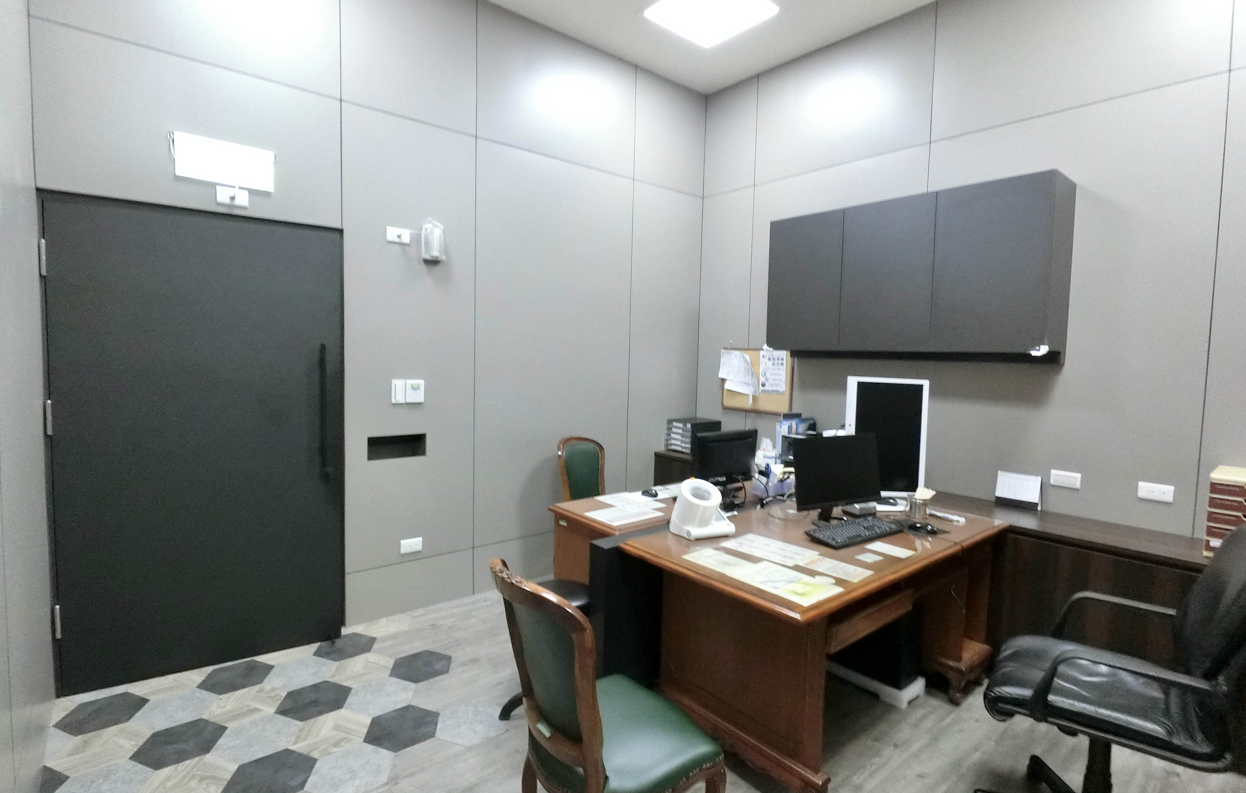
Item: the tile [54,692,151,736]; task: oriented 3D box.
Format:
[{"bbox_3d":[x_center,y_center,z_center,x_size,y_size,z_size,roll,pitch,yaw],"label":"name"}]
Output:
[{"bbox_3d":[-2.060,1.264,2.293,0.308,0.010,0.267,-2,5,-41],"label":"tile"}]

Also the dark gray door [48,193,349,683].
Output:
[{"bbox_3d":[-1.908,0.221,2.665,1.070,2.085,0.050,-1,4,-30],"label":"dark gray door"}]

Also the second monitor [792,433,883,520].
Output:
[{"bbox_3d":[0.904,0.355,2.479,0.475,0.386,0.180,-1,4,-25],"label":"second monitor"}]

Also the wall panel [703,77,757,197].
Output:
[{"bbox_3d":[0.823,-1.962,4.395,0.020,0.793,0.473,-2,4,-44],"label":"wall panel"}]

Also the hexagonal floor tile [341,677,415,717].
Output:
[{"bbox_3d":[-1.034,1.284,2.461,0.308,0.010,0.267,-2,5,-41],"label":"hexagonal floor tile"}]

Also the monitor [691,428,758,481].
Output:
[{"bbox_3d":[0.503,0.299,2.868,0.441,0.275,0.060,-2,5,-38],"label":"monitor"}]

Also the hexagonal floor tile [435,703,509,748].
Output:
[{"bbox_3d":[-0.605,1.325,2.333,0.304,0.010,0.264,-2,5,-40],"label":"hexagonal floor tile"}]

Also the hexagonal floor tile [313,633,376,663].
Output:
[{"bbox_3d":[-1.406,1.267,2.914,0.304,0.010,0.264,-2,5,-40],"label":"hexagonal floor tile"}]

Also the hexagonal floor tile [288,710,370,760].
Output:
[{"bbox_3d":[-1.121,1.301,2.218,0.298,0.012,0.258,-2,4,-40],"label":"hexagonal floor tile"}]

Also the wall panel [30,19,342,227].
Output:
[{"bbox_3d":[-1.893,-1.175,2.627,1.125,0.656,0.020,-2,4,-38],"label":"wall panel"}]

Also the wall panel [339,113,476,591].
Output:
[{"bbox_3d":[-1.169,-0.286,3.196,0.739,2.456,0.020,-2,5,-40],"label":"wall panel"}]

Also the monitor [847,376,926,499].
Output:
[{"bbox_3d":[1.262,0.223,2.821,0.439,0.624,0.180,0,3,-12],"label":"monitor"}]

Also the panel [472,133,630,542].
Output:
[{"bbox_3d":[-0.423,-0.312,3.821,1.216,2.456,0.020,-2,5,-40],"label":"panel"}]

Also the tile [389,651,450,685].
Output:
[{"bbox_3d":[-0.949,1.271,2.709,0.308,0.010,0.267,-2,5,-41],"label":"tile"}]

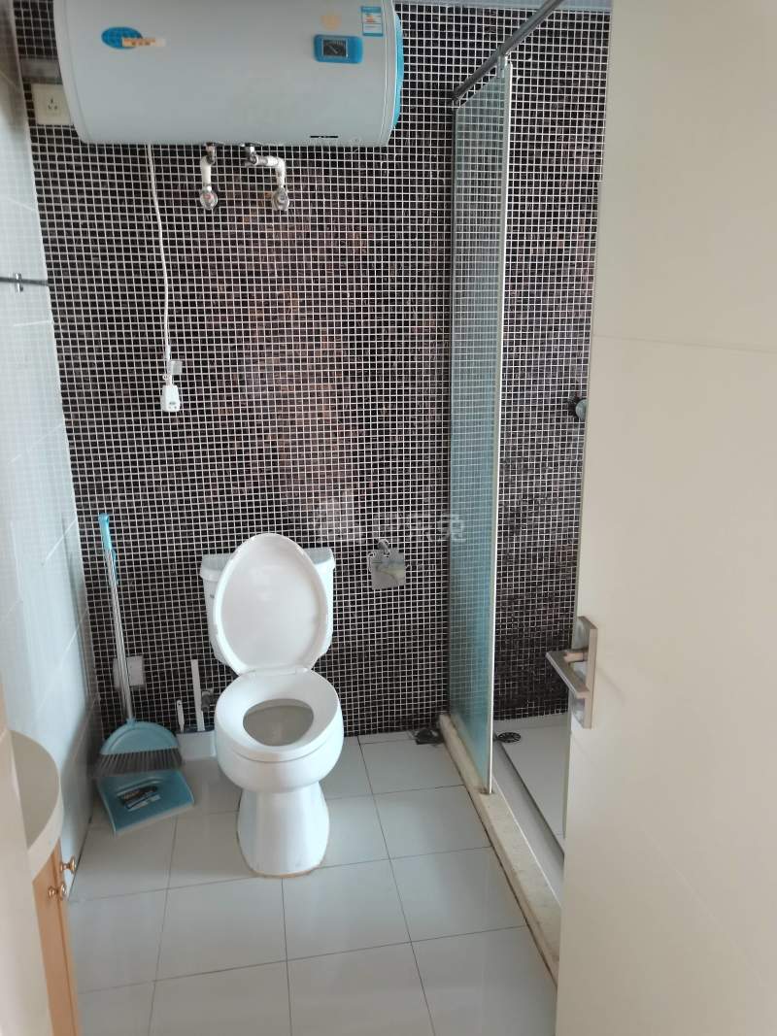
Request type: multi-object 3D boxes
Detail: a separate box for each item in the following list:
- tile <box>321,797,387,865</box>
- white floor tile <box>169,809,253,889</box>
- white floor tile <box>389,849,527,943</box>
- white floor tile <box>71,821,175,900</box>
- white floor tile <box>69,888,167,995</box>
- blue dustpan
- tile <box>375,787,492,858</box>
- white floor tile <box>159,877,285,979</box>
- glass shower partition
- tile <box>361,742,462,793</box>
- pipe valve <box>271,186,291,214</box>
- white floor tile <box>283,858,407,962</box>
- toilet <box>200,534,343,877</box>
[{"bbox_3d":[-0.168,0.926,2.285,0.300,0.010,0.300,-3,15,-9],"label":"tile"},{"bbox_3d":[-0.463,0.943,2.237,0.300,0.010,0.300,-3,15,-9],"label":"white floor tile"},{"bbox_3d":[0.176,0.989,2.055,0.295,0.010,0.300,-3,16,-10],"label":"white floor tile"},{"bbox_3d":[-0.737,0.959,2.192,0.255,0.010,0.300,-3,15,-9],"label":"white floor tile"},{"bbox_3d":[-0.687,1.038,1.909,0.258,0.010,0.300,-3,16,-10],"label":"white floor tile"},{"bbox_3d":[-0.783,0.444,2.336,0.250,0.910,0.265,-11,18,-33],"label":"blue dustpan"},{"bbox_3d":[0.128,0.908,2.334,0.300,0.010,0.300,-3,15,-9],"label":"tile"},{"bbox_3d":[-0.413,1.022,1.955,0.300,0.010,0.300,-3,16,-10],"label":"white floor tile"},{"bbox_3d":[0.255,-0.183,2.341,0.020,2.000,0.490,-3,15,-9],"label":"glass shower partition"},{"bbox_3d":[0.076,0.831,2.619,0.300,0.010,0.300,-3,15,-9],"label":"tile"},{"bbox_3d":[-0.310,-0.915,2.240,0.050,0.067,0.075,-3,16,-10],"label":"pipe valve"},{"bbox_3d":[-0.117,1.006,2.005,0.300,0.010,0.300,-3,16,-10],"label":"white floor tile"},{"bbox_3d":[-0.332,0.492,2.294,0.410,0.830,0.700,-3,15,-9],"label":"toilet"}]

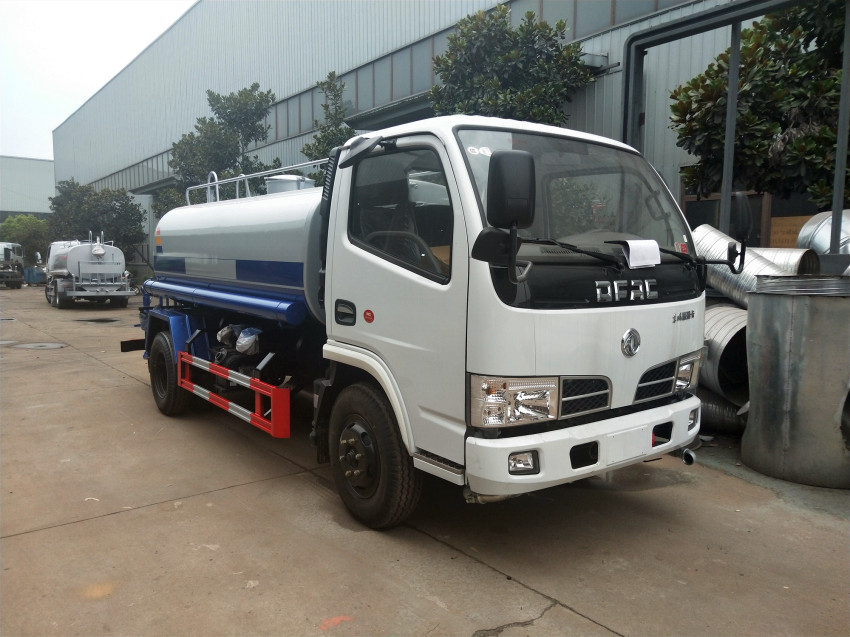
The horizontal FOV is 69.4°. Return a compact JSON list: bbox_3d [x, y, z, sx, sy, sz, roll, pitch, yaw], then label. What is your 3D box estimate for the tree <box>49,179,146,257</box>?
[{"bbox_3d":[-16.143,-4.058,30.141,4.500,5.250,4.500,-2,6,-38],"label":"tree"}]

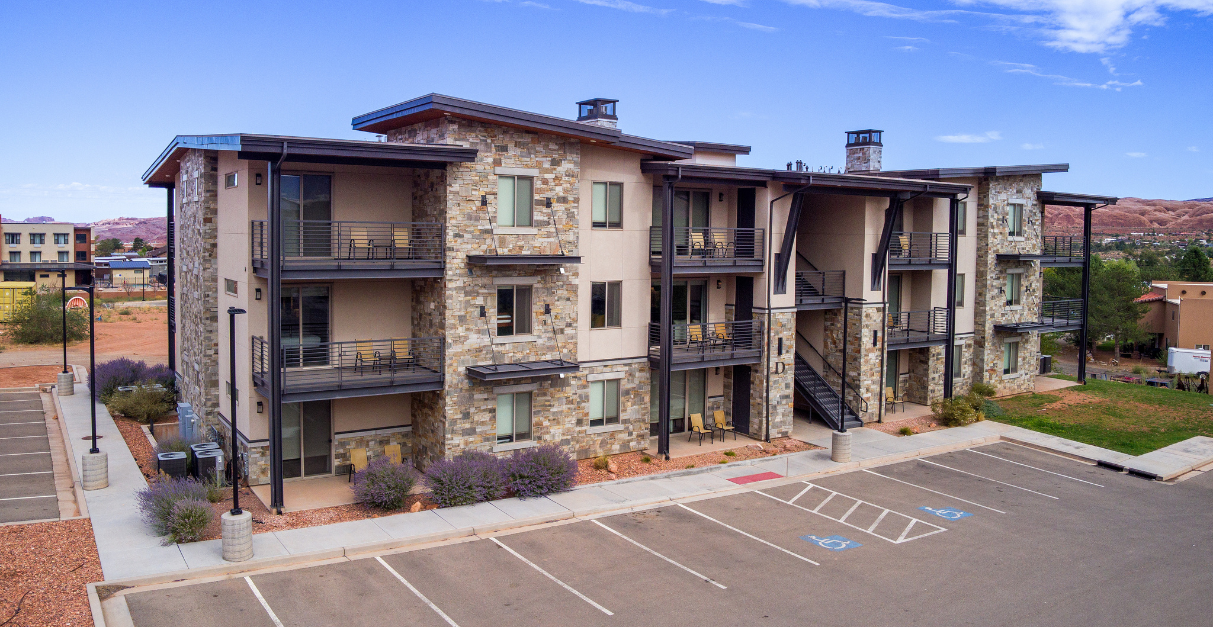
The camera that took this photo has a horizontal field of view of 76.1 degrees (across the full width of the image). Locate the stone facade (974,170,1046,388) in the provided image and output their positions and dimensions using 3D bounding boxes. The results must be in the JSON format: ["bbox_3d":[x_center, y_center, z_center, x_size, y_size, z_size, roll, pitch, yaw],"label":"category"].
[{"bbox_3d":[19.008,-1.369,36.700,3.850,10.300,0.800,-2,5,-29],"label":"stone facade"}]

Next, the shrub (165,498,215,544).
[{"bbox_3d":[-9.863,4.928,18.350,1.080,0.860,1.050,-2,5,-28],"label":"shrub"}]

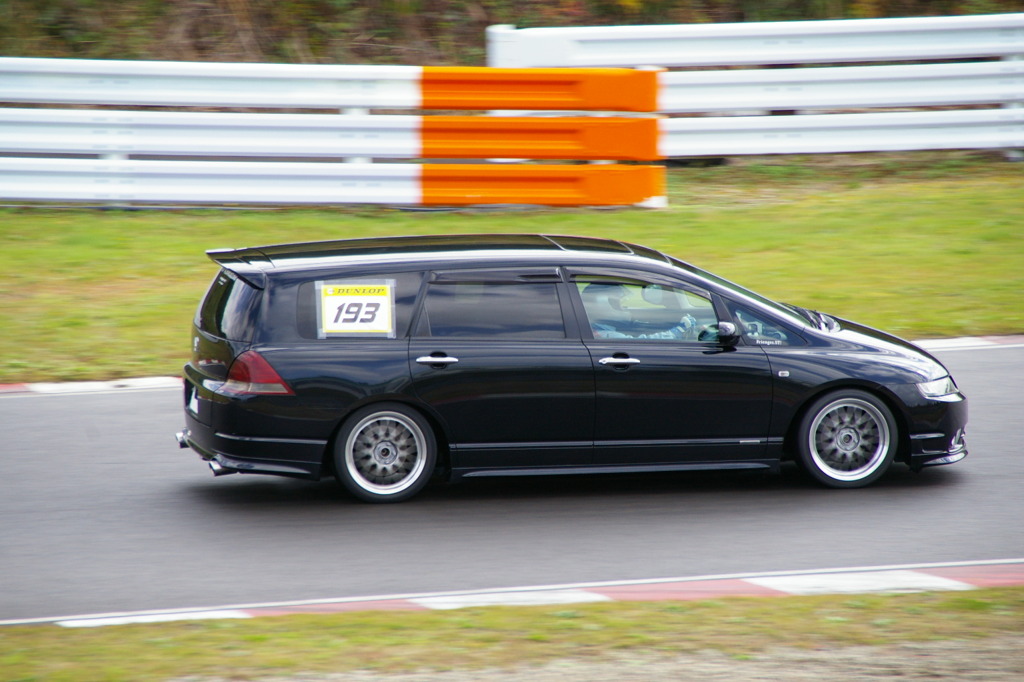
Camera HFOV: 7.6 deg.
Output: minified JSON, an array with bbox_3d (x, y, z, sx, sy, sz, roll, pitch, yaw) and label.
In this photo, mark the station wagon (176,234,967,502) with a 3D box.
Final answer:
[{"bbox_3d":[0.428,0.100,46.538,4.810,1.490,1.830,-2,6,-12],"label":"station wagon"}]

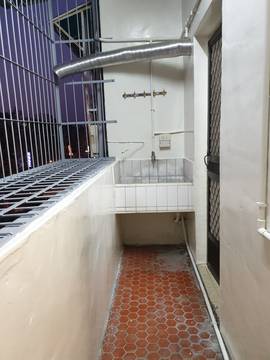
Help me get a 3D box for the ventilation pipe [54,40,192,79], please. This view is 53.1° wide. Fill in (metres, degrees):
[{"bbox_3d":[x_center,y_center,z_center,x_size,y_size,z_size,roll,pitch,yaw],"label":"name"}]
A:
[{"bbox_3d":[-0.148,-1.240,2.736,1.470,0.185,0.215,1,10,20],"label":"ventilation pipe"}]

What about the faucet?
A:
[{"bbox_3d":[0.216,-0.263,3.154,0.060,0.145,0.125,-2,9,3],"label":"faucet"}]

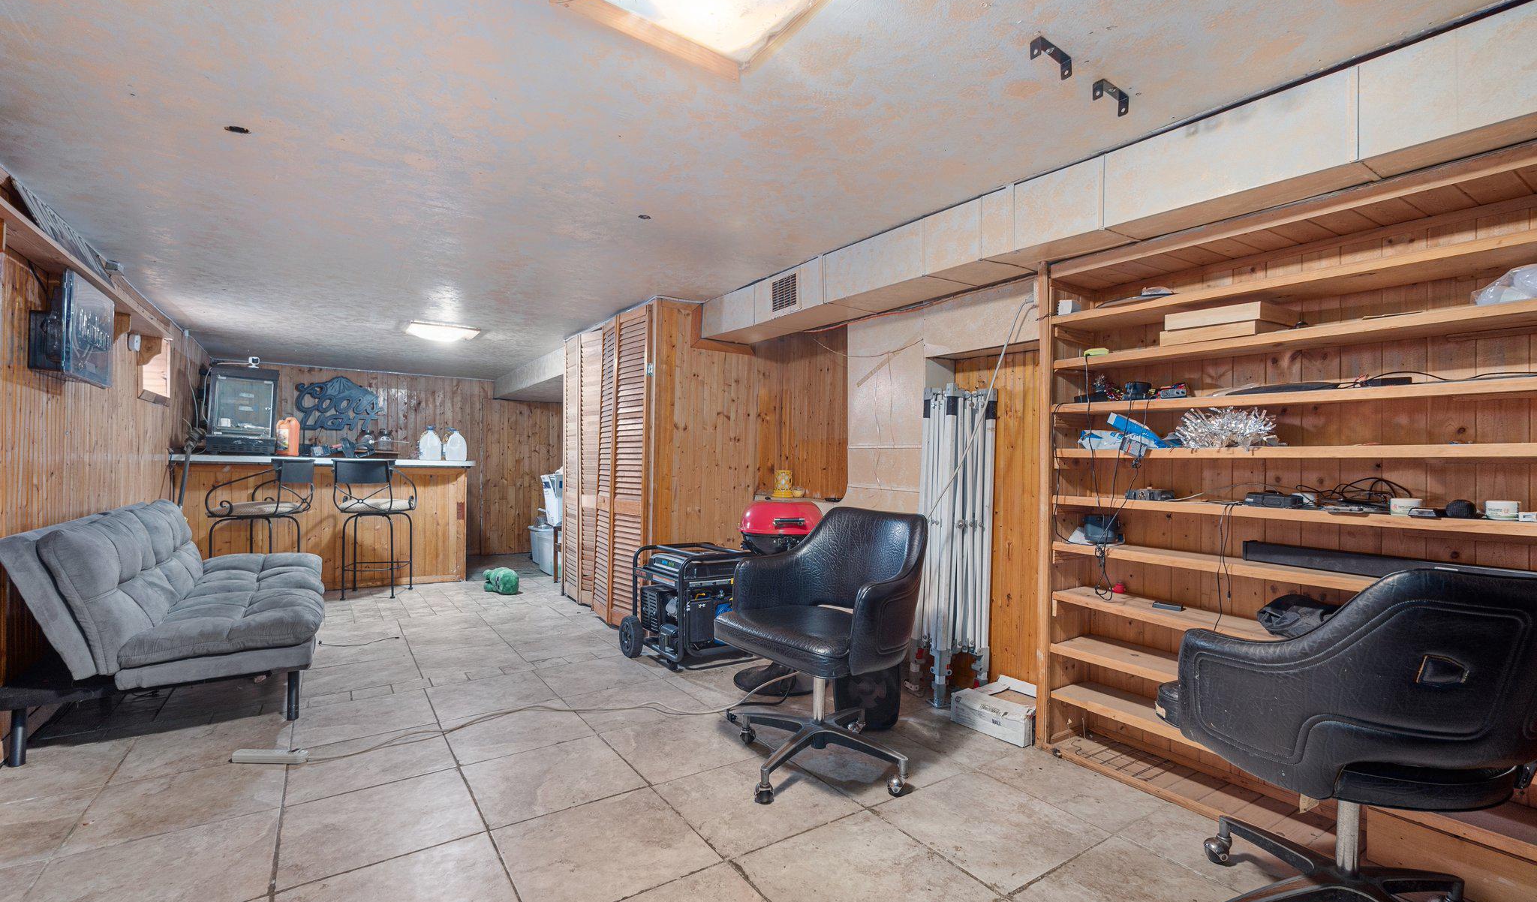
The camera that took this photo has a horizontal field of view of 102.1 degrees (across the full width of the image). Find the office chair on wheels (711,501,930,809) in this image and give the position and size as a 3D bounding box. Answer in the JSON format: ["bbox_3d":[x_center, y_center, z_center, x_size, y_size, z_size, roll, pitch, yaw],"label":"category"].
[{"bbox_3d":[0.202,0.646,2.139,0.590,0.842,0.630,0,-2,43],"label":"office chair on wheels"}]

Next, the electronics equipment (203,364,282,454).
[{"bbox_3d":[-4.090,-0.300,4.890,0.410,0.670,0.380,2,-2,-31],"label":"electronics equipment"}]

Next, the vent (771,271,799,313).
[{"bbox_3d":[0.074,-0.828,3.252,0.025,0.163,0.224,2,-2,-36],"label":"vent"}]

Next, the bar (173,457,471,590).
[{"bbox_3d":[-3.540,0.590,5.160,1.950,1.020,0.580,2,-2,-31],"label":"bar"}]

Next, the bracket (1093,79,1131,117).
[{"bbox_3d":[0.906,-0.931,1.642,0.129,0.044,0.029,2,-2,-36],"label":"bracket"}]

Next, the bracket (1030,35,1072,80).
[{"bbox_3d":[0.680,-0.939,1.492,0.129,0.043,0.029,2,-2,-36],"label":"bracket"}]

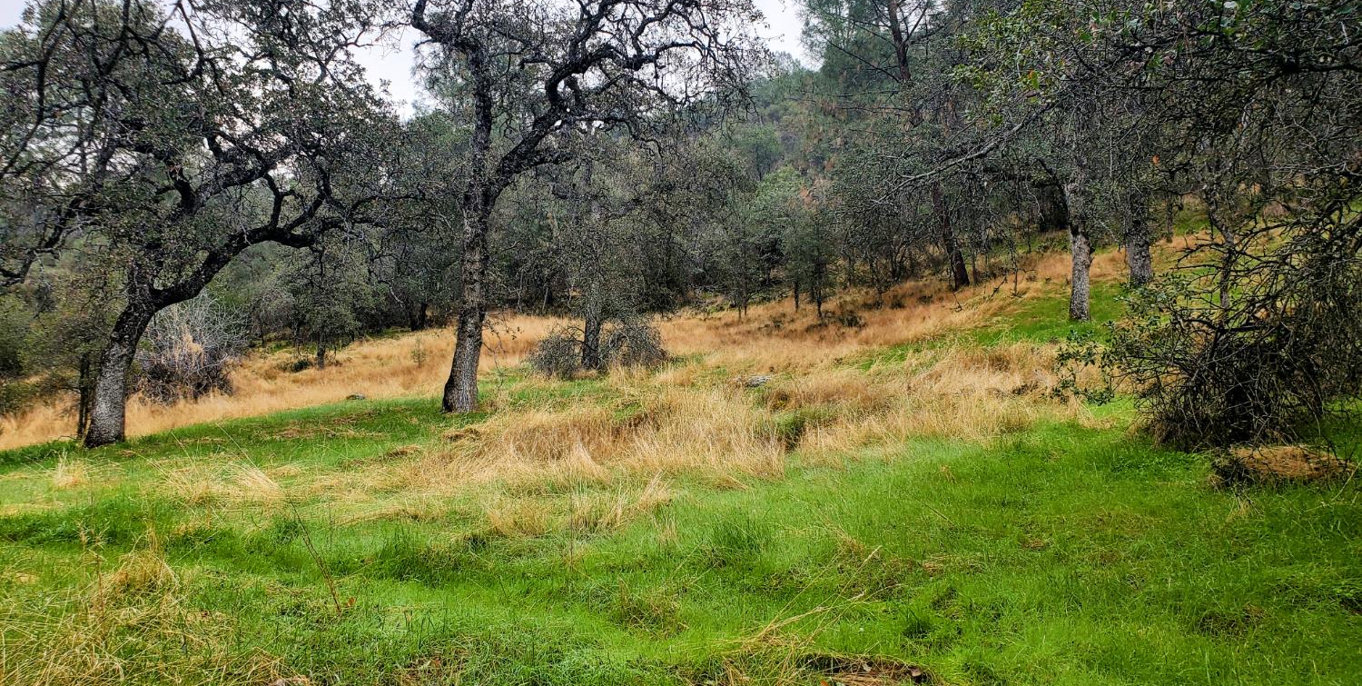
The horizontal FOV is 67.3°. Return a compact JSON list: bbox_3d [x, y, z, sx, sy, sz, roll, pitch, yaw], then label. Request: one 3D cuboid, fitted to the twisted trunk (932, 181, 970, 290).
[{"bbox_3d":[8.042,-3.204,30.500,1.140,3.270,0.600,0,2,0],"label":"twisted trunk"}]

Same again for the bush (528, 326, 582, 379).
[{"bbox_3d":[-2.628,0.212,21.500,1.210,1.120,1.200,0,2,0],"label":"bush"}]

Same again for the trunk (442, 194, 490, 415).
[{"bbox_3d":[-3.387,-0.590,16.200,0.760,3.420,0.700,0,2,0],"label":"trunk"}]

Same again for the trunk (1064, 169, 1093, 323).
[{"bbox_3d":[8.364,-2.046,21.500,0.600,3.220,0.550,0,2,0],"label":"trunk"}]

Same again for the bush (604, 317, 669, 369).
[{"bbox_3d":[-0.984,0.034,22.000,1.400,1.190,1.300,0,2,0],"label":"bush"}]

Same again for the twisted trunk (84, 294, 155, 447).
[{"bbox_3d":[-7.963,0.392,14.500,1.010,2.160,0.650,0,2,0],"label":"twisted trunk"}]

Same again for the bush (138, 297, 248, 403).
[{"bbox_3d":[-10.766,0.105,22.500,2.410,2.430,2.200,0,2,0],"label":"bush"}]

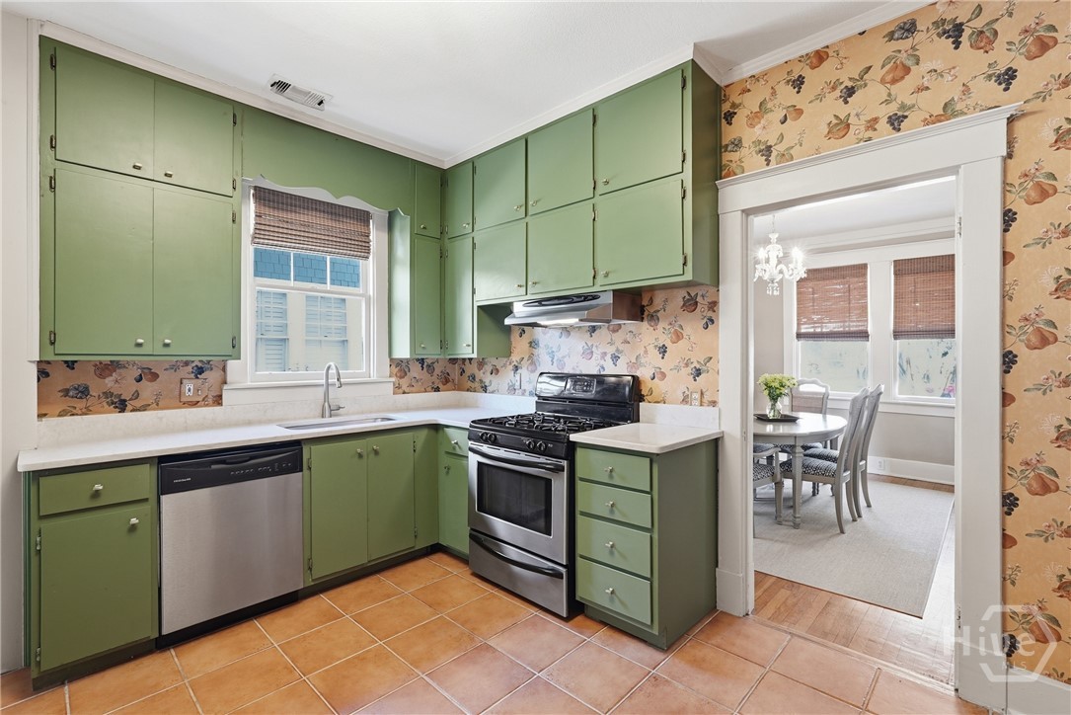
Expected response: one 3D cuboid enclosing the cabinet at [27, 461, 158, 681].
[{"bbox_3d":[-1.976,0.869,2.124,0.571,0.884,0.390,0,0,44],"label":"cabinet"}]

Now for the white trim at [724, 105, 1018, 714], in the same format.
[{"bbox_3d":[1.366,0.199,2.122,1.104,2.214,0.128,0,0,43],"label":"white trim"}]

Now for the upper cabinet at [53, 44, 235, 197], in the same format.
[{"bbox_3d":[-2.002,-1.145,2.474,0.300,0.520,0.704,0,0,43],"label":"upper cabinet"}]

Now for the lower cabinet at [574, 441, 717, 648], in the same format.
[{"bbox_3d":[0.567,0.858,2.425,0.464,0.887,0.598,0,0,44],"label":"lower cabinet"}]

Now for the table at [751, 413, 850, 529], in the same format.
[{"bbox_3d":[2.139,0.933,4.240,1.010,0.740,1.760,0,0,43],"label":"table"}]

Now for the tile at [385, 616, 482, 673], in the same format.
[{"bbox_3d":[-0.466,1.310,2.183,0.330,0.010,0.330,0,0,43],"label":"tile"}]

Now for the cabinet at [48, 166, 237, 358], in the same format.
[{"bbox_3d":[-1.985,-0.416,2.440,0.303,0.844,0.723,0,0,43],"label":"cabinet"}]

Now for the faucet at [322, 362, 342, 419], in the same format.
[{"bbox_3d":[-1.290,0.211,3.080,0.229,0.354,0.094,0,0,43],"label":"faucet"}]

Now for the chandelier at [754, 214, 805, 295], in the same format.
[{"bbox_3d":[2.105,-0.938,4.204,0.550,0.740,0.550,0,0,43],"label":"chandelier"}]

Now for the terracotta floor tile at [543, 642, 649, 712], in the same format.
[{"bbox_3d":[0.254,1.313,1.971,0.330,0.012,0.330,0,0,43],"label":"terracotta floor tile"}]

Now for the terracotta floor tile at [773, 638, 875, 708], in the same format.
[{"bbox_3d":[1.200,1.303,1.986,0.331,0.010,0.323,0,0,44],"label":"terracotta floor tile"}]

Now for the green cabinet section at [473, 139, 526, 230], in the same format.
[{"bbox_3d":[-0.148,-1.165,3.367,0.528,0.524,0.320,-1,-1,43],"label":"green cabinet section"}]

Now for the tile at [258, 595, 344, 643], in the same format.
[{"bbox_3d":[-1.185,1.313,2.401,0.330,0.010,0.330,0,0,43],"label":"tile"}]

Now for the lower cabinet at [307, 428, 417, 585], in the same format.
[{"bbox_3d":[-1.190,0.824,2.976,0.593,0.789,0.713,0,0,43],"label":"lower cabinet"}]

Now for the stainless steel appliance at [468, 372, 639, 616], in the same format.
[{"bbox_3d":[0.098,0.706,2.825,0.762,1.200,0.730,0,0,43],"label":"stainless steel appliance"}]

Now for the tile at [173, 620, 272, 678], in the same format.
[{"bbox_3d":[-1.416,1.313,2.156,0.330,0.010,0.330,0,0,43],"label":"tile"}]

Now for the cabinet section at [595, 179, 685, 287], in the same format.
[{"bbox_3d":[0.641,-0.634,2.616,0.524,0.474,0.320,-1,-1,43],"label":"cabinet section"}]

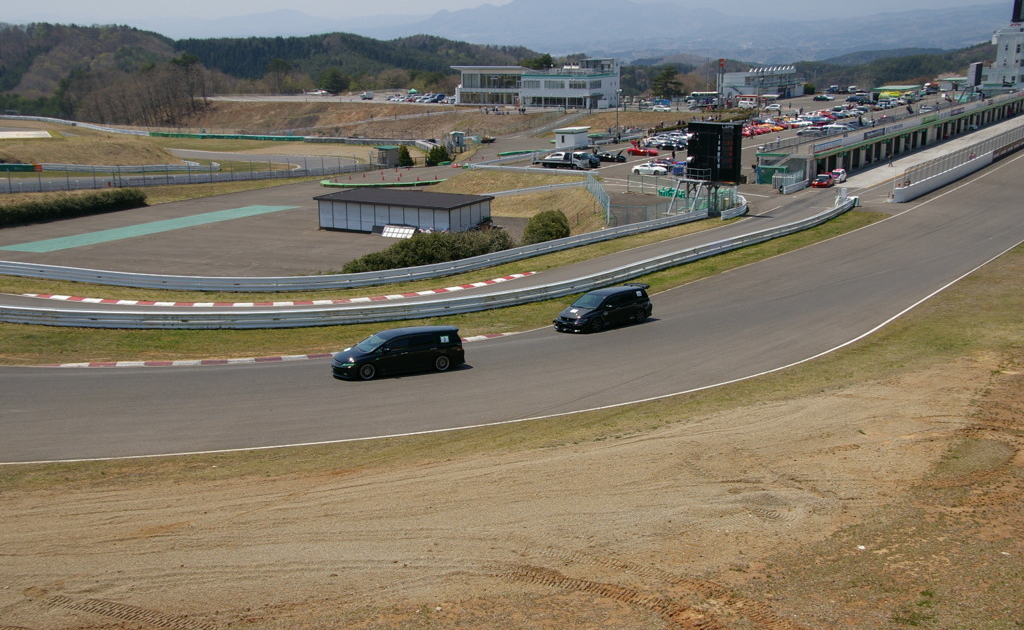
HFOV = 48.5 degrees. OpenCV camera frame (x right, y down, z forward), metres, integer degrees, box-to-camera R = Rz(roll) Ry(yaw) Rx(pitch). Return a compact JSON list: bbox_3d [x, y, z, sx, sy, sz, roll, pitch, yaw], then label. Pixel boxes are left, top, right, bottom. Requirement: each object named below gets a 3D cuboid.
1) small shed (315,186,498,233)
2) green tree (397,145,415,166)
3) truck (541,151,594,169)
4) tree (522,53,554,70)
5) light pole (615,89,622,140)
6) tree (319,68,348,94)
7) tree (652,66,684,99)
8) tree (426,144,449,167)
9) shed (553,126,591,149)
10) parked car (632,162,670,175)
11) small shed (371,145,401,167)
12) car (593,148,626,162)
[{"bbox_3d":[-11.162,-10.601,118.220,16.821,3.062,8.455,7,16,28],"label":"small shed"},{"bbox_3d":[-14.928,-22.396,159.647,2.200,2.900,2.200,-1,14,0],"label":"green tree"},{"bbox_3d":[6.472,-20.295,147.214,6.900,2.350,2.100,6,15,24],"label":"truck"},{"bbox_3d":[7.218,-68.172,323.417,10.500,13.000,10.000,-1,14,0],"label":"tree"},{"bbox_3d":[18.129,-34.347,193.953,1.300,8.600,0.500,-5,15,-16],"label":"light pole"},{"bbox_3d":[-61.262,-80.097,388.831,9.800,9.600,9.500,-1,14,0],"label":"tree"},{"bbox_3d":[42.745,-63.114,308.868,9.300,9.300,8.500,-1,14,0],"label":"tree"},{"bbox_3d":[-10.356,-22.495,159.647,3.100,2.900,2.700,-1,14,0],"label":"tree"},{"bbox_3d":[9.531,-28.290,180.598,3.800,3.300,5.200,6,15,24],"label":"shed"},{"bbox_3d":[16.920,-17.977,139.344,4.350,1.280,1.780,3,15,14],"label":"parked car"},{"bbox_3d":[-17.600,-22.278,159.659,2.600,2.800,2.600,11,18,39],"label":"small shed"},{"bbox_3d":[13.486,-21.660,154.842,4.400,1.300,1.850,4,15,17],"label":"car"}]

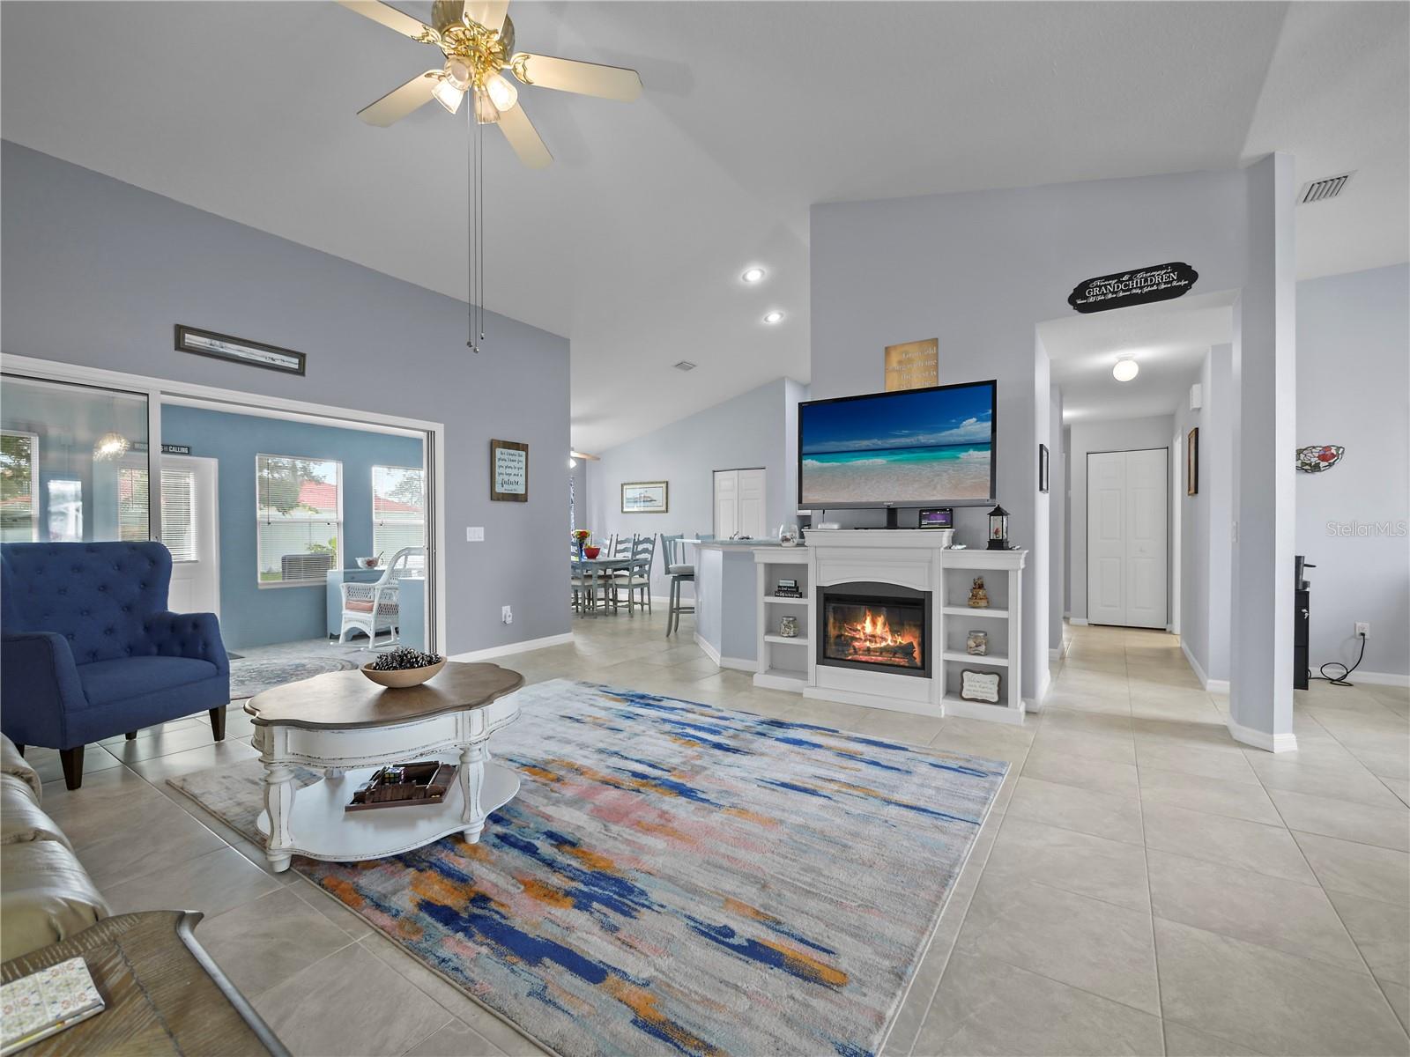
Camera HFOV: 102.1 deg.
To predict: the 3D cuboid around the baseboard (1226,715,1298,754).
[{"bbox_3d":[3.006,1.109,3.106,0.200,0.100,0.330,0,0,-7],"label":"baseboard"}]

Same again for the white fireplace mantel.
[{"bbox_3d":[1.155,0.582,3.809,1.753,1.155,0.400,0,0,31],"label":"white fireplace mantel"}]

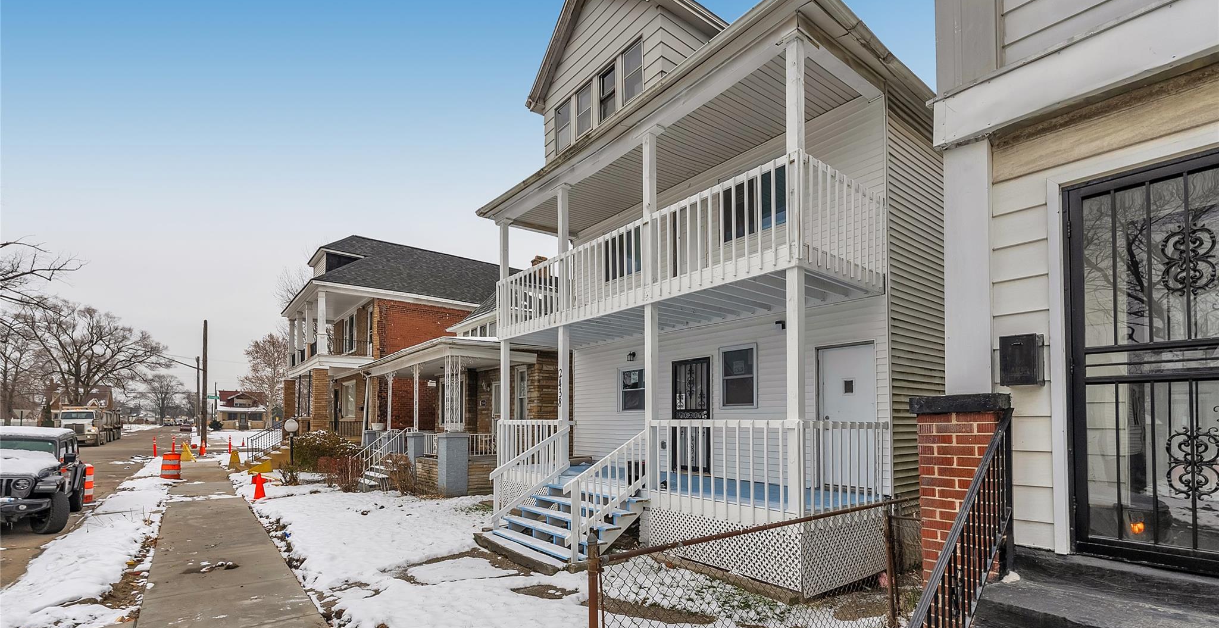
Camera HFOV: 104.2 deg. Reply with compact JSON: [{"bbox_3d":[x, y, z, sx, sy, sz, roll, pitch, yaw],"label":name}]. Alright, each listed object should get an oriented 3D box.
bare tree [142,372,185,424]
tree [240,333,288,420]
[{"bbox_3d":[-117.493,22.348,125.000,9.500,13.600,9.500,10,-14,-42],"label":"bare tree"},{"bbox_3d":[-54.152,10.546,75.000,8.300,15.200,8.300,8,-13,-36],"label":"tree"}]

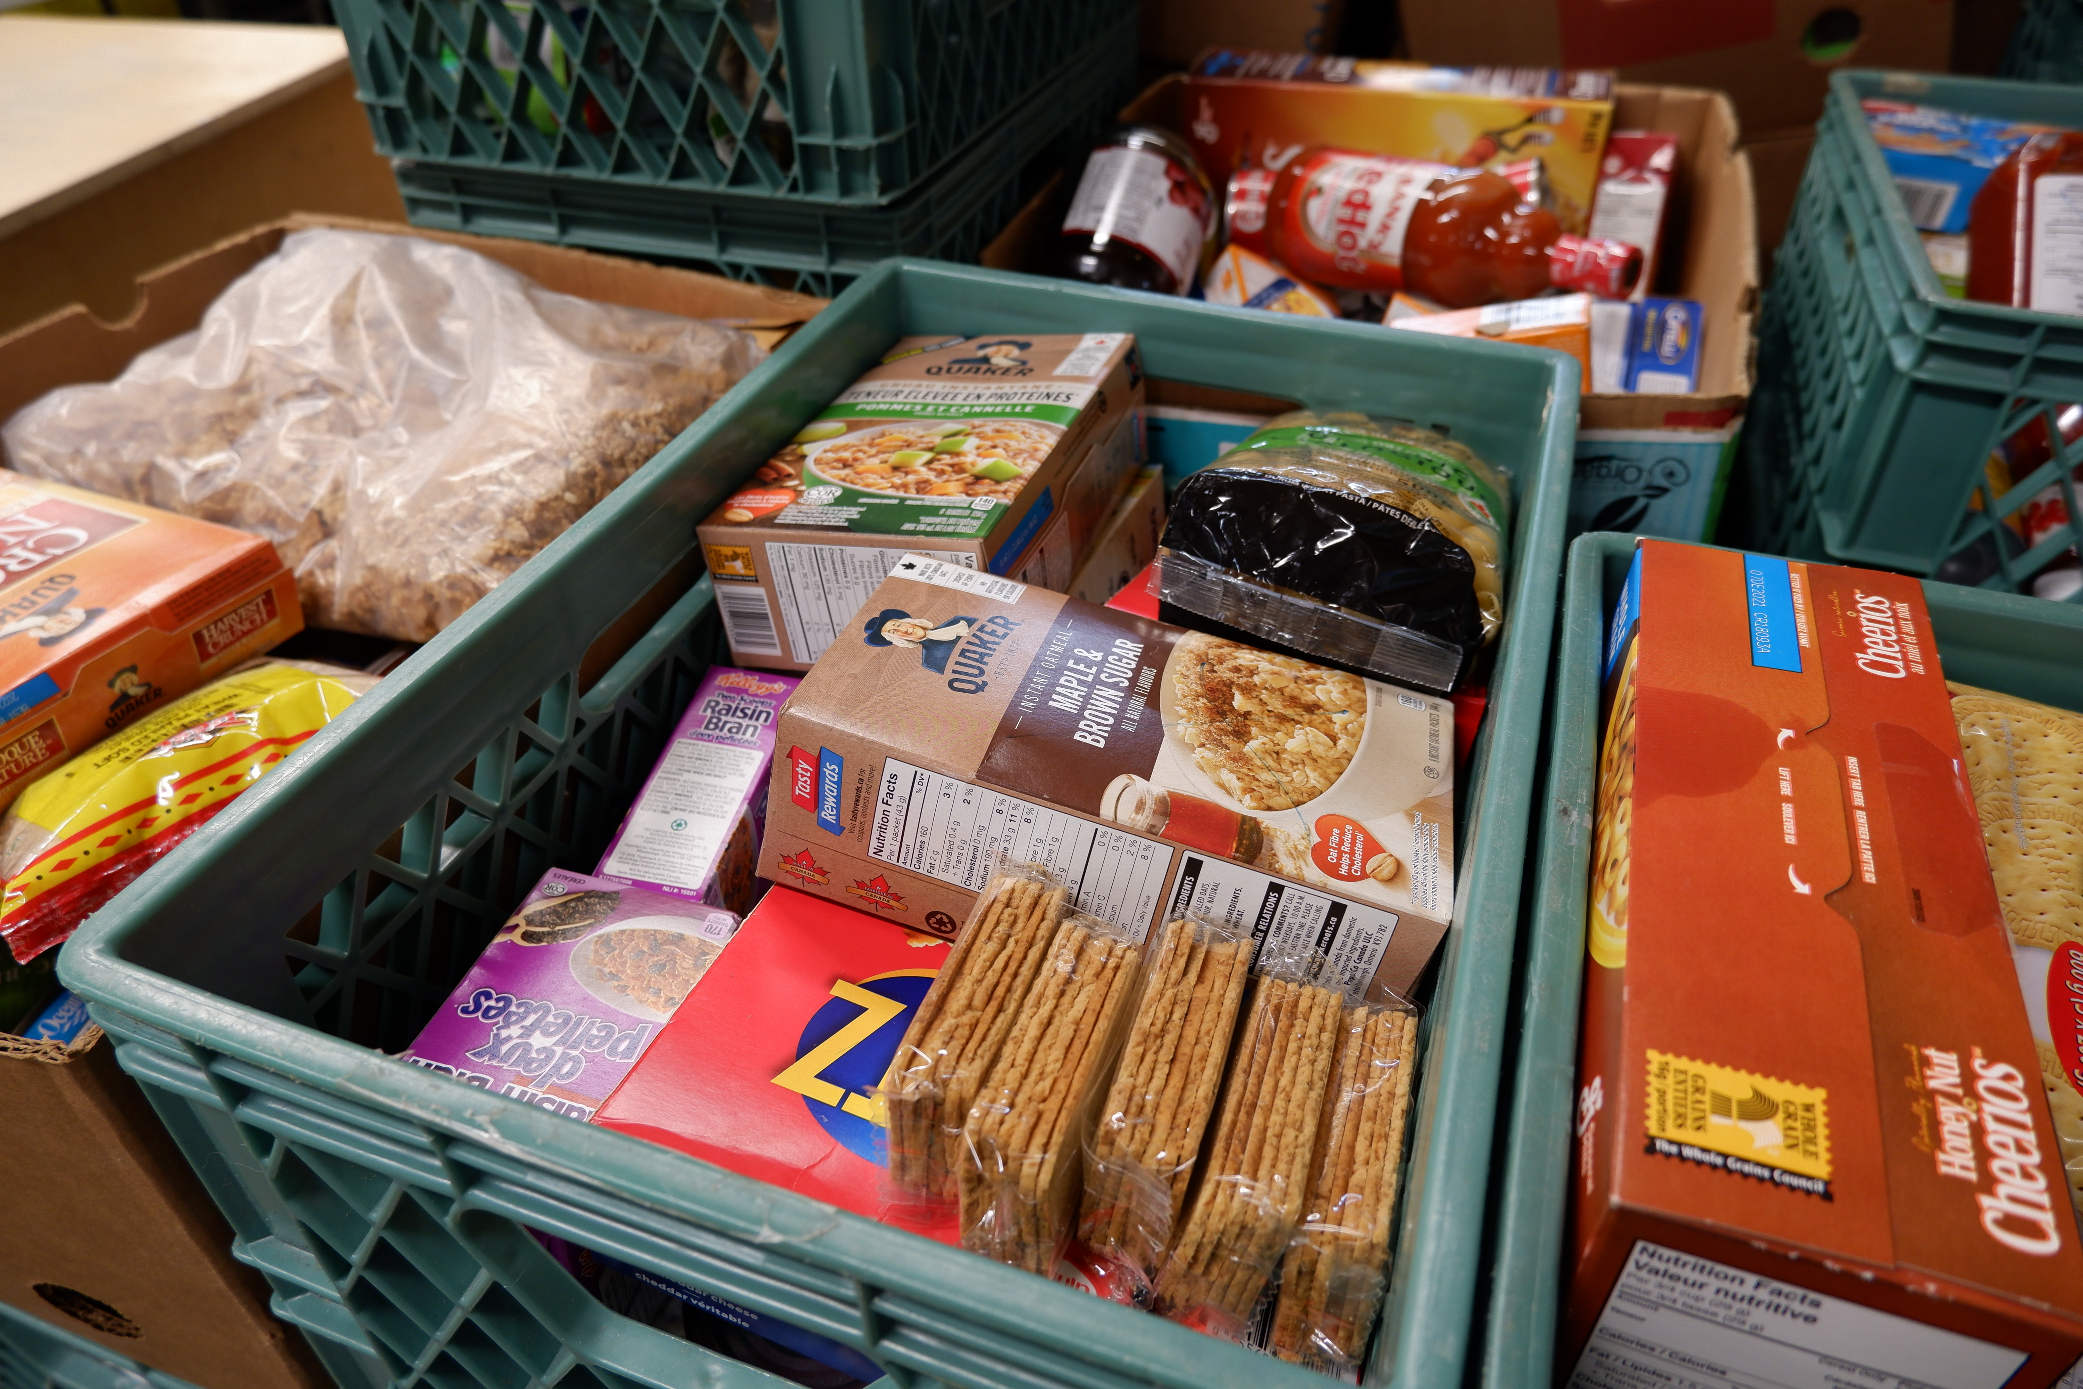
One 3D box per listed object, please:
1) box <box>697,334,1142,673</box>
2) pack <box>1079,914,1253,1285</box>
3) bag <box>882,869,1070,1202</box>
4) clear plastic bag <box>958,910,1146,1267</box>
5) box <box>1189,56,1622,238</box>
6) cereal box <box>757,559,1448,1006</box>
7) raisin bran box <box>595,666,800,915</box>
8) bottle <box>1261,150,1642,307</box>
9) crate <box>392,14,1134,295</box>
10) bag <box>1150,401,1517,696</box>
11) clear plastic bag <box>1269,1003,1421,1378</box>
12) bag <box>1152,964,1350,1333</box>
[{"bbox_3d":[-0.038,-0.084,0.546,0.111,0.059,0.192,5,35,19],"label":"box"},{"bbox_3d":[0.033,0.103,0.344,0.023,0.046,0.079,16,41,9],"label":"pack"},{"bbox_3d":[-0.017,0.094,0.367,0.023,0.046,0.079,17,48,13],"label":"bag"},{"bbox_3d":[0.003,0.106,0.358,0.023,0.046,0.079,17,41,13],"label":"clear plastic bag"},{"bbox_3d":[0.232,-0.329,0.933,0.267,0.190,0.070,9,38,12],"label":"box"},{"bbox_3d":[0.026,0.030,0.424,0.193,0.062,0.111,16,34,7],"label":"cereal box"},{"bbox_3d":[-0.127,0.055,0.518,0.038,0.072,0.112,10,43,4],"label":"raisin bran box"},{"bbox_3d":[0.212,-0.239,0.695,0.195,0.062,0.062,28,27,37],"label":"bottle"},{"bbox_3d":[-0.158,-0.327,1.023,0.332,0.276,0.476,11,40,15],"label":"crate"},{"bbox_3d":[0.119,-0.068,0.516,0.110,0.062,0.165,18,24,13],"label":"bag"},{"bbox_3d":[0.079,0.124,0.341,0.023,0.046,0.079,10,38,15],"label":"clear plastic bag"},{"bbox_3d":[0.056,0.119,0.349,0.023,0.046,0.079,17,43,11],"label":"bag"}]

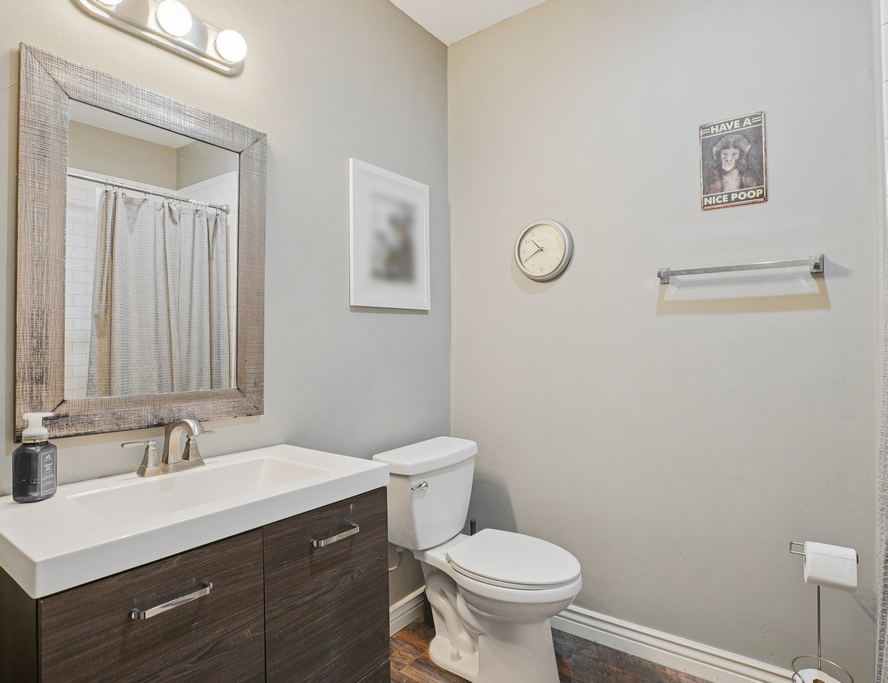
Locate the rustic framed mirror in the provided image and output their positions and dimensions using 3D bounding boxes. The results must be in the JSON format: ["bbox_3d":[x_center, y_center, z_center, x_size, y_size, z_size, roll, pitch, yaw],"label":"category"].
[{"bbox_3d":[-0.770,-0.222,1.324,0.026,0.899,0.608,-1,-2,37],"label":"rustic framed mirror"}]

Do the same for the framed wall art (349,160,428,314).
[{"bbox_3d":[-0.217,-0.428,2.066,0.025,0.576,0.471,-1,-2,37],"label":"framed wall art"}]

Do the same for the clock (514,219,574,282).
[{"bbox_3d":[0.424,-0.396,2.091,0.270,0.270,0.035,-1,-2,37],"label":"clock"}]

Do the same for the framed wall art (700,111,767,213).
[{"bbox_3d":[1.000,-0.618,1.676,0.196,0.305,0.010,-1,-2,37],"label":"framed wall art"}]

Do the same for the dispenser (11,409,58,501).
[{"bbox_3d":[-0.889,0.249,1.052,0.062,0.184,0.062,0,-1,-7],"label":"dispenser"}]

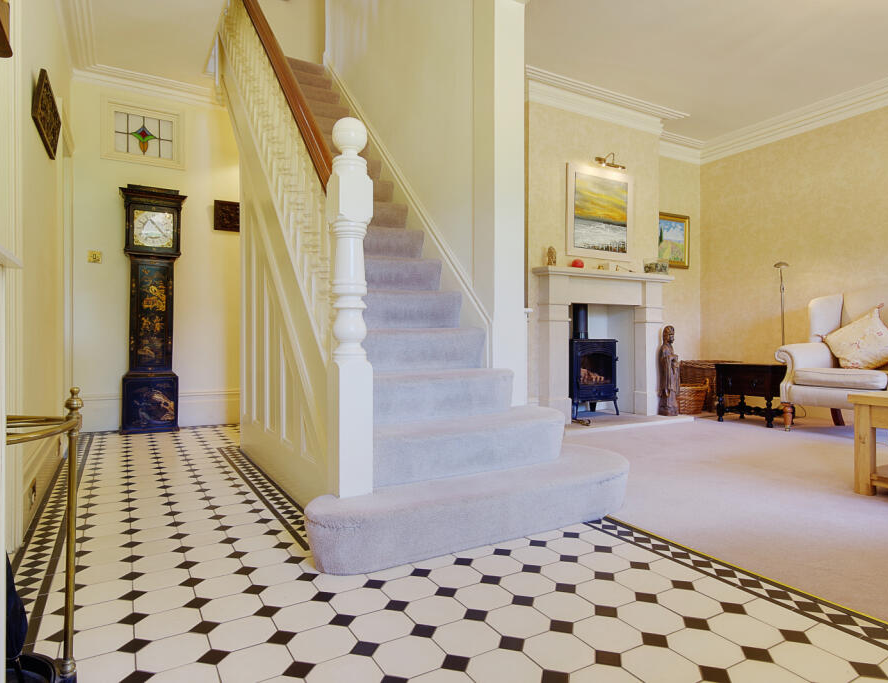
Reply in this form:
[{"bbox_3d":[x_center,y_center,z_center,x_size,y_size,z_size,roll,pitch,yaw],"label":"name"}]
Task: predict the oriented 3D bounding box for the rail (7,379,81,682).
[{"bbox_3d":[-0.798,0.407,0.968,0.240,0.630,0.340,0,0,-31],"label":"rail"}]

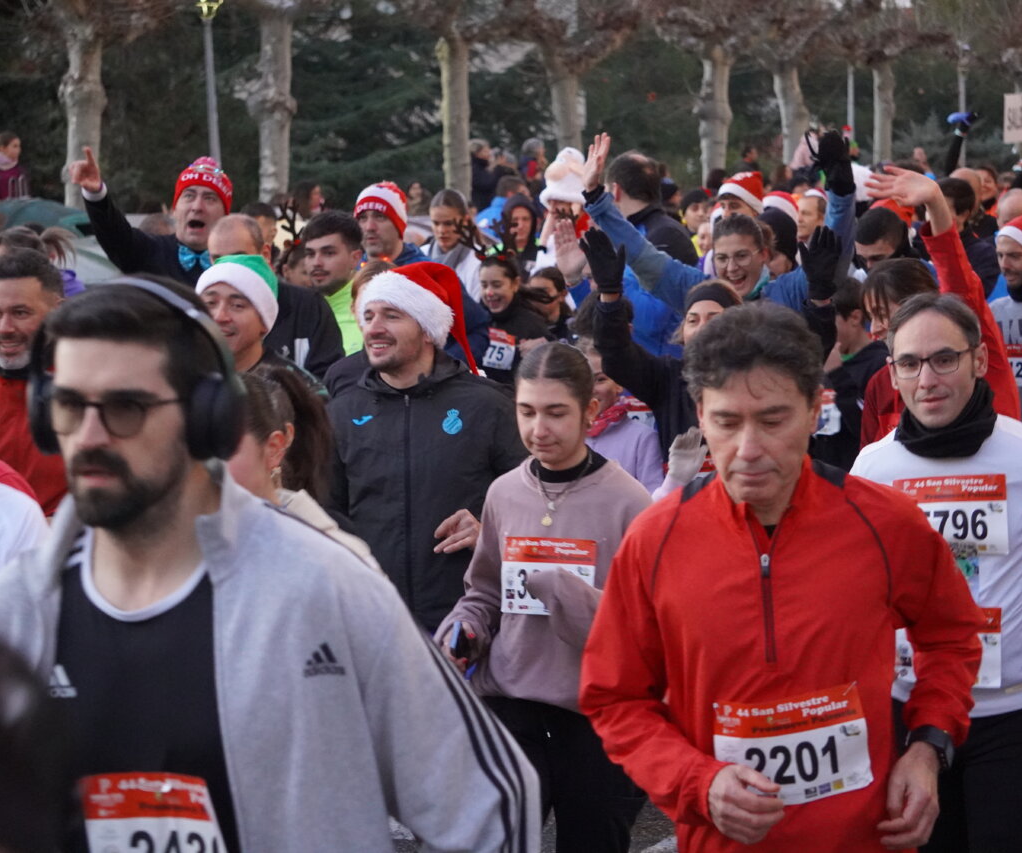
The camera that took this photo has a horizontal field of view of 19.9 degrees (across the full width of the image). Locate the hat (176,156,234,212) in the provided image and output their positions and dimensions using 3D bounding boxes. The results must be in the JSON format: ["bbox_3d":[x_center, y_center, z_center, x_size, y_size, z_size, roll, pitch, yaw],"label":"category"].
[{"bbox_3d":[-0.920,-0.729,8.750,0.180,0.180,0.210,6,-1,5],"label":"hat"}]

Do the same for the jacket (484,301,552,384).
[{"bbox_3d":[-0.021,-0.189,11.000,0.460,0.600,0.340,3,6,30],"label":"jacket"}]

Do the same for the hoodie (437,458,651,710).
[{"bbox_3d":[0.087,0.307,5.700,0.480,0.510,0.340,2,6,20],"label":"hoodie"}]

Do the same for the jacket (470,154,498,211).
[{"bbox_3d":[-0.309,-2.490,30.500,0.380,0.700,0.500,5,8,42],"label":"jacket"}]

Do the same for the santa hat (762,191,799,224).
[{"bbox_3d":[1.267,-1.025,13.700,0.210,0.200,0.240,4,-6,18],"label":"santa hat"}]

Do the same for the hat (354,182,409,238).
[{"bbox_3d":[-0.458,-0.763,10.300,0.195,0.190,0.225,4,-8,17],"label":"hat"}]

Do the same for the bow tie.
[{"bbox_3d":[-0.922,-0.496,8.600,0.115,0.075,0.035,5,6,5],"label":"bow tie"}]

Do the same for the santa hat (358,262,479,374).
[{"bbox_3d":[-0.206,-0.246,6.650,0.230,0.245,0.270,7,0,35],"label":"santa hat"}]

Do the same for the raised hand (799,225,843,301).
[{"bbox_3d":[0.799,-0.422,7.500,0.110,0.195,0.075,0,3,6],"label":"raised hand"}]

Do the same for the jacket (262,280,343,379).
[{"bbox_3d":[-0.736,-0.068,8.200,0.540,0.700,0.300,1,6,12],"label":"jacket"}]

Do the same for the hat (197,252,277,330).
[{"bbox_3d":[-0.636,-0.315,6.800,0.205,0.205,0.250,4,-6,15],"label":"hat"}]

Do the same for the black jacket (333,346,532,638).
[{"bbox_3d":[-0.180,0.168,6.620,0.520,0.670,0.340,2,6,18],"label":"black jacket"}]

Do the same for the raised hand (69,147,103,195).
[{"bbox_3d":[-1.241,-0.747,8.500,0.110,0.150,0.090,-10,8,6],"label":"raised hand"}]

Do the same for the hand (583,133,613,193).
[{"bbox_3d":[0.261,-0.797,8.800,0.085,0.180,0.060,13,6,17],"label":"hand"}]

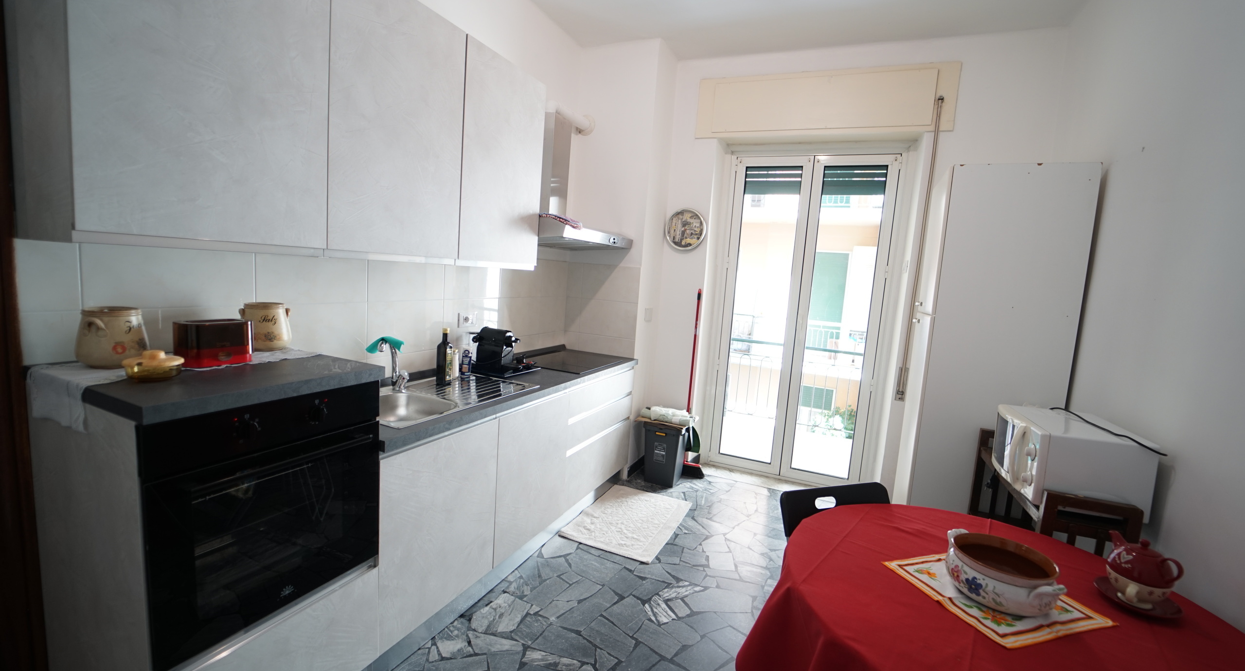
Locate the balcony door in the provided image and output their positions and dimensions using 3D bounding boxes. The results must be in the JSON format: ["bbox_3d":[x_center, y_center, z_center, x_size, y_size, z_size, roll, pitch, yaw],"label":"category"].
[{"bbox_3d":[1.307,-0.102,3.653,1.141,2.439,0.080,7,8,19],"label":"balcony door"}]

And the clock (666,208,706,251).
[{"bbox_3d":[0.473,-0.799,3.662,0.311,0.311,0.044,7,7,21],"label":"clock"}]

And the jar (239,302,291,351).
[{"bbox_3d":[-1.289,-0.032,1.739,0.150,0.163,0.145,-2,9,-37],"label":"jar"}]

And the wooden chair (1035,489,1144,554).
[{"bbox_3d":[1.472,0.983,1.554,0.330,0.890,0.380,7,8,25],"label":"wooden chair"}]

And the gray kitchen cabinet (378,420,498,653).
[{"bbox_3d":[-0.984,0.717,2.078,0.607,0.758,0.603,7,8,25],"label":"gray kitchen cabinet"}]

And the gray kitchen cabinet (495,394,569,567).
[{"bbox_3d":[-0.722,0.666,2.617,0.607,0.758,0.601,7,8,25],"label":"gray kitchen cabinet"}]

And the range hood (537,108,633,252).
[{"bbox_3d":[-0.330,-0.975,3.035,0.524,0.771,0.889,7,7,24],"label":"range hood"}]

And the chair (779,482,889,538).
[{"bbox_3d":[0.840,0.978,1.628,0.464,0.776,0.474,2,7,-19],"label":"chair"}]

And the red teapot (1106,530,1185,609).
[{"bbox_3d":[1.344,0.605,1.258,0.121,0.151,0.173,2,7,-20],"label":"red teapot"}]

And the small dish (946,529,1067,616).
[{"bbox_3d":[0.981,0.607,1.252,0.227,0.107,0.282,2,7,-20],"label":"small dish"}]

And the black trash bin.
[{"bbox_3d":[0.337,0.856,3.611,0.286,0.459,0.316,7,7,21],"label":"black trash bin"}]

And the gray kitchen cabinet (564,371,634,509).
[{"bbox_3d":[-0.404,0.604,3.273,0.607,0.758,0.861,7,8,25],"label":"gray kitchen cabinet"}]

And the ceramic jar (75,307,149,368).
[{"bbox_3d":[-1.363,0.002,1.296,0.148,0.153,0.148,2,7,-17],"label":"ceramic jar"}]

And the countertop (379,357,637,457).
[{"bbox_3d":[-0.626,0.257,2.699,0.635,0.044,2.100,7,8,25],"label":"countertop"}]

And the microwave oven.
[{"bbox_3d":[1.655,0.453,1.827,0.324,0.257,0.429,7,8,21],"label":"microwave oven"}]

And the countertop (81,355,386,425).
[{"bbox_3d":[-1.196,0.113,1.456,0.635,0.039,0.601,7,8,25],"label":"countertop"}]

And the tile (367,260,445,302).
[{"bbox_3d":[-1.050,-0.293,2.394,0.012,0.260,0.461,7,8,25],"label":"tile"}]

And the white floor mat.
[{"bbox_3d":[0.044,1.129,3.012,0.553,0.015,0.810,7,7,24],"label":"white floor mat"}]

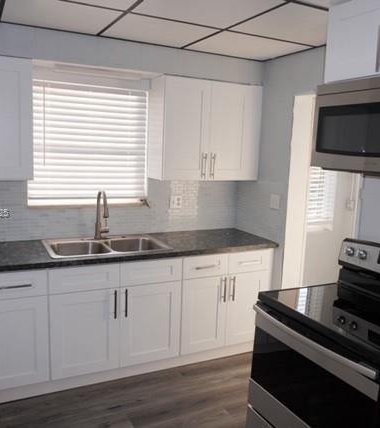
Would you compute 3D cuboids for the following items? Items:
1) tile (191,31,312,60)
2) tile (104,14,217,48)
[{"bbox_3d":[0.404,-1.187,3.029,0.725,0.017,0.612,-2,10,-26],"label":"tile"},{"bbox_3d":[-0.199,-1.165,2.737,0.615,0.017,0.612,-2,10,-26],"label":"tile"}]

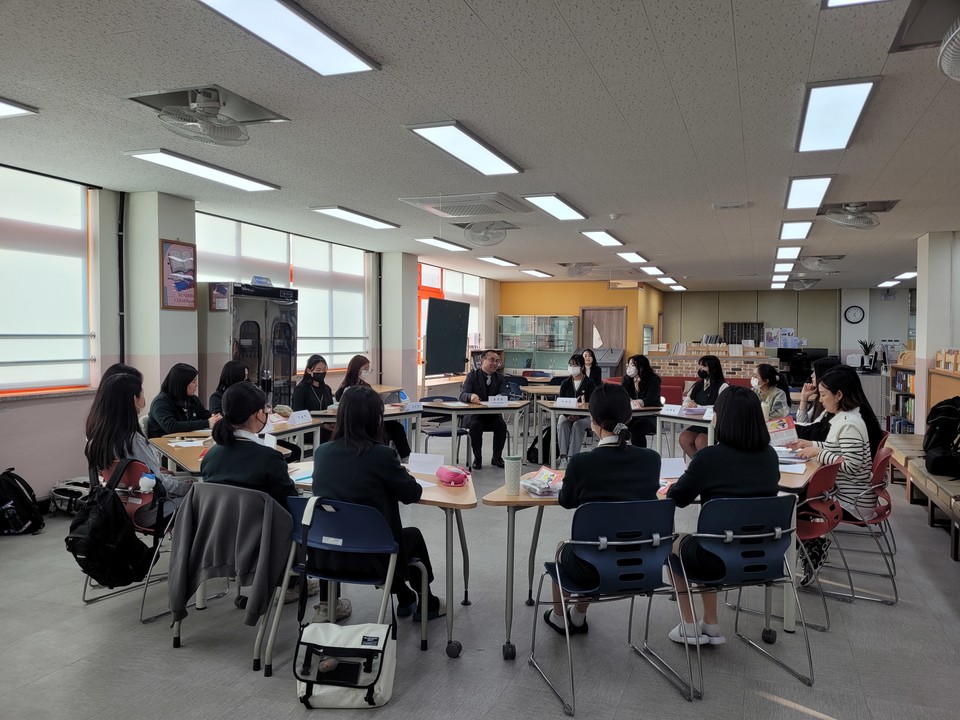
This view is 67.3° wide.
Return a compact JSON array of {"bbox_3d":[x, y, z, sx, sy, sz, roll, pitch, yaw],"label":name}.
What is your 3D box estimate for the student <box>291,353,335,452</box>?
[{"bbox_3d":[-1.643,0.582,7.396,0.470,1.270,0.740,-1,2,-41],"label":"student"}]

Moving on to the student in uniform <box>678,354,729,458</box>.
[{"bbox_3d":[2.412,0.591,7.754,0.450,1.260,0.700,2,2,41],"label":"student in uniform"}]

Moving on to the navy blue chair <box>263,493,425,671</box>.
[{"bbox_3d":[-0.561,0.917,3.108,0.480,0.790,0.520,1,2,19],"label":"navy blue chair"}]

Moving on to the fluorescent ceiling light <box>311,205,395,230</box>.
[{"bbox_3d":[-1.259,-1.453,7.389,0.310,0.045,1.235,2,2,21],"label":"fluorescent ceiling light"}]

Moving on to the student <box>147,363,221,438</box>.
[{"bbox_3d":[-2.160,0.636,5.341,0.700,1.240,0.500,1,2,18],"label":"student"}]

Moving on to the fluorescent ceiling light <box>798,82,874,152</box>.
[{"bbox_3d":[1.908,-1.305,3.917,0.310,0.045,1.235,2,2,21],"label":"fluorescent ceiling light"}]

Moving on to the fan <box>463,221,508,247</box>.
[{"bbox_3d":[0.062,-1.425,8.093,0.470,0.300,0.460,0,1,10],"label":"fan"}]

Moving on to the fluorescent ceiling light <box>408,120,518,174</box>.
[{"bbox_3d":[-0.051,-1.357,4.694,0.310,0.045,1.235,2,2,21],"label":"fluorescent ceiling light"}]

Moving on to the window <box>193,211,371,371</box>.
[{"bbox_3d":[-2.249,-0.676,8.698,0.120,1.640,3.450,1,2,21],"label":"window"}]

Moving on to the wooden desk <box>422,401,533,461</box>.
[{"bbox_3d":[-0.034,0.853,8.093,1.450,0.700,0.640,0,1,-15],"label":"wooden desk"}]

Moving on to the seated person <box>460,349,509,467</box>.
[{"bbox_3d":[0.040,0.528,8.302,0.540,1.320,0.750,0,2,-19],"label":"seated person"}]

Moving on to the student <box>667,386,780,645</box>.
[{"bbox_3d":[1.050,0.722,3.272,0.490,1.200,0.630,0,2,-14],"label":"student"}]

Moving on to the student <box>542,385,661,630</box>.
[{"bbox_3d":[0.499,0.725,3.292,0.460,1.260,0.740,0,2,-14],"label":"student"}]

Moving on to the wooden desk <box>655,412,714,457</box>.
[{"bbox_3d":[2.177,0.885,6.944,0.640,0.700,1.450,-1,2,-29],"label":"wooden desk"}]

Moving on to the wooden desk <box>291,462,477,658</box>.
[{"bbox_3d":[-0.514,0.960,3.799,1.460,0.700,0.800,1,2,26],"label":"wooden desk"}]

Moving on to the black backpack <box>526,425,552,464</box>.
[{"bbox_3d":[0.737,0.967,8.499,0.240,0.440,0.310,2,2,45],"label":"black backpack"}]

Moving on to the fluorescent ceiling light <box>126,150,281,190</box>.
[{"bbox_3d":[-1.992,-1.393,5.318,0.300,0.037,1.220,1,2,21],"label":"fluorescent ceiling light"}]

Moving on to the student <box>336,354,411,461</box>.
[{"bbox_3d":[-1.182,0.558,8.153,0.780,1.250,0.500,2,2,42],"label":"student"}]

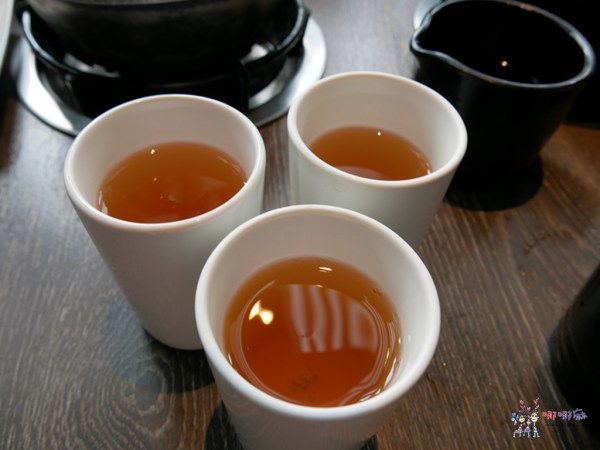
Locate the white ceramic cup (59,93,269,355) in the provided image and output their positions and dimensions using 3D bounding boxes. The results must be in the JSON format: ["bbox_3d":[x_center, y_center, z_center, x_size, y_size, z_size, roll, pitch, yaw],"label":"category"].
[{"bbox_3d":[-0.053,0.005,0.226,0.075,0.101,0.075,2,50,-2],"label":"white ceramic cup"}]

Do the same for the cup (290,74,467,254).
[{"bbox_3d":[0.031,-0.011,0.245,0.075,0.101,0.075,2,50,-2],"label":"cup"}]

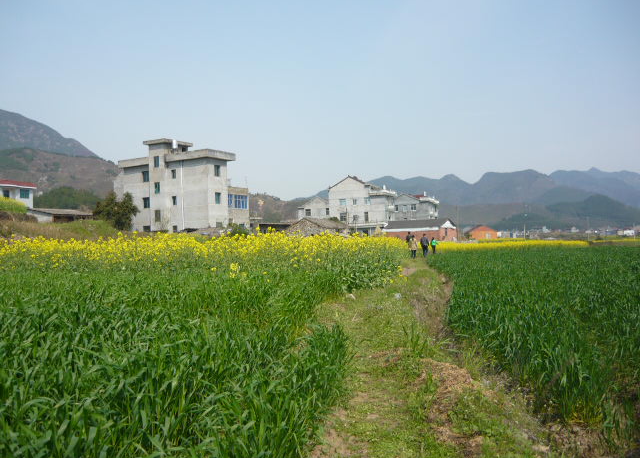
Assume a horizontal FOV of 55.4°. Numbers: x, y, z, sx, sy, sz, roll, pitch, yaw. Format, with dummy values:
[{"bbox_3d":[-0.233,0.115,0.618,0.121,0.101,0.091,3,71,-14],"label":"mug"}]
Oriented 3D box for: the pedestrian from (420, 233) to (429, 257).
[{"bbox_3d":[7.500,1.210,43.600,0.600,1.700,0.450,-1,-1,9],"label":"pedestrian"}]

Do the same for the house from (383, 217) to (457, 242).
[{"bbox_3d":[19.100,0.450,118.000,4.700,4.300,17.500,0,-1,-31],"label":"house"}]

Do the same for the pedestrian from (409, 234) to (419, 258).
[{"bbox_3d":[6.430,1.250,41.800,0.570,1.600,0.420,-1,-1,9],"label":"pedestrian"}]

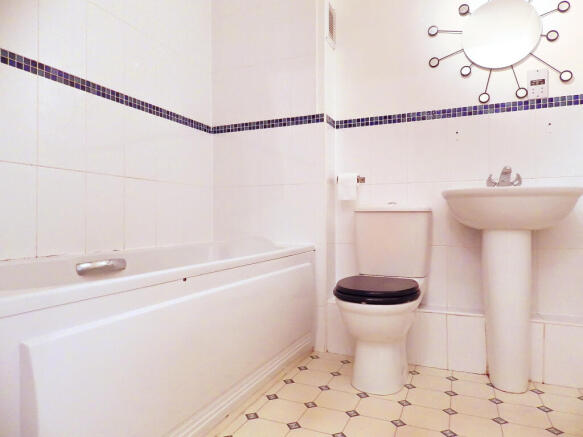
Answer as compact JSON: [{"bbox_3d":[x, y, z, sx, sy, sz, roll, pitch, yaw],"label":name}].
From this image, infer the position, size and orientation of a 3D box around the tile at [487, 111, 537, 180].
[{"bbox_3d":[1.089,-0.359,1.838,0.203,0.334,0.015,0,0,24],"label":"tile"}]

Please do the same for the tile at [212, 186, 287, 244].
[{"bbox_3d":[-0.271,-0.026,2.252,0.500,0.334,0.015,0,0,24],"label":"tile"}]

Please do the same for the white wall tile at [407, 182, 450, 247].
[{"bbox_3d":[0.743,-0.024,2.036,0.200,0.345,0.010,0,0,24],"label":"white wall tile"}]

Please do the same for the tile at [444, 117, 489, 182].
[{"bbox_3d":[0.907,-0.360,1.920,0.200,0.334,0.015,0,0,24],"label":"tile"}]

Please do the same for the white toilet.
[{"bbox_3d":[0.452,0.337,1.787,0.390,0.800,0.680,0,0,24],"label":"white toilet"}]

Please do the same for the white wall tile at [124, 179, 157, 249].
[{"bbox_3d":[-0.749,-0.028,1.839,0.015,0.334,0.200,0,0,24],"label":"white wall tile"}]

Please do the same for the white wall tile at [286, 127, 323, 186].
[{"bbox_3d":[0.067,-0.368,2.120,0.228,0.345,0.010,0,0,24],"label":"white wall tile"}]

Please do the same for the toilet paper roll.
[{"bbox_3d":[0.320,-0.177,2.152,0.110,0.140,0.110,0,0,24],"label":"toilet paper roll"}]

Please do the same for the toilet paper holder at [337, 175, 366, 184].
[{"bbox_3d":[0.341,-0.223,2.127,0.150,0.045,0.075,0,0,24],"label":"toilet paper holder"}]

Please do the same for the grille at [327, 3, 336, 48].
[{"bbox_3d":[0.241,-1.138,2.168,0.018,0.240,0.155,0,0,24],"label":"grille"}]

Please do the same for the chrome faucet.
[{"bbox_3d":[1.001,-0.186,1.743,0.145,0.115,0.130,0,0,24],"label":"chrome faucet"}]

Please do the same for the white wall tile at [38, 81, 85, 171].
[{"bbox_3d":[-0.915,-0.368,1.481,0.010,0.340,0.200,0,0,24],"label":"white wall tile"}]

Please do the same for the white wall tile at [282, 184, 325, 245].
[{"bbox_3d":[0.074,-0.025,2.096,0.240,0.334,0.015,0,0,24],"label":"white wall tile"}]

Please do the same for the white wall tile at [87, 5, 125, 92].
[{"bbox_3d":[-0.835,-0.755,1.663,0.010,0.340,0.200,0,0,24],"label":"white wall tile"}]

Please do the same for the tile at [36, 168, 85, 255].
[{"bbox_3d":[-0.914,-0.028,1.475,0.015,0.334,0.200,0,0,24],"label":"tile"}]

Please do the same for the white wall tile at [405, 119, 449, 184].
[{"bbox_3d":[0.743,-0.369,2.037,0.200,0.345,0.010,0,0,24],"label":"white wall tile"}]

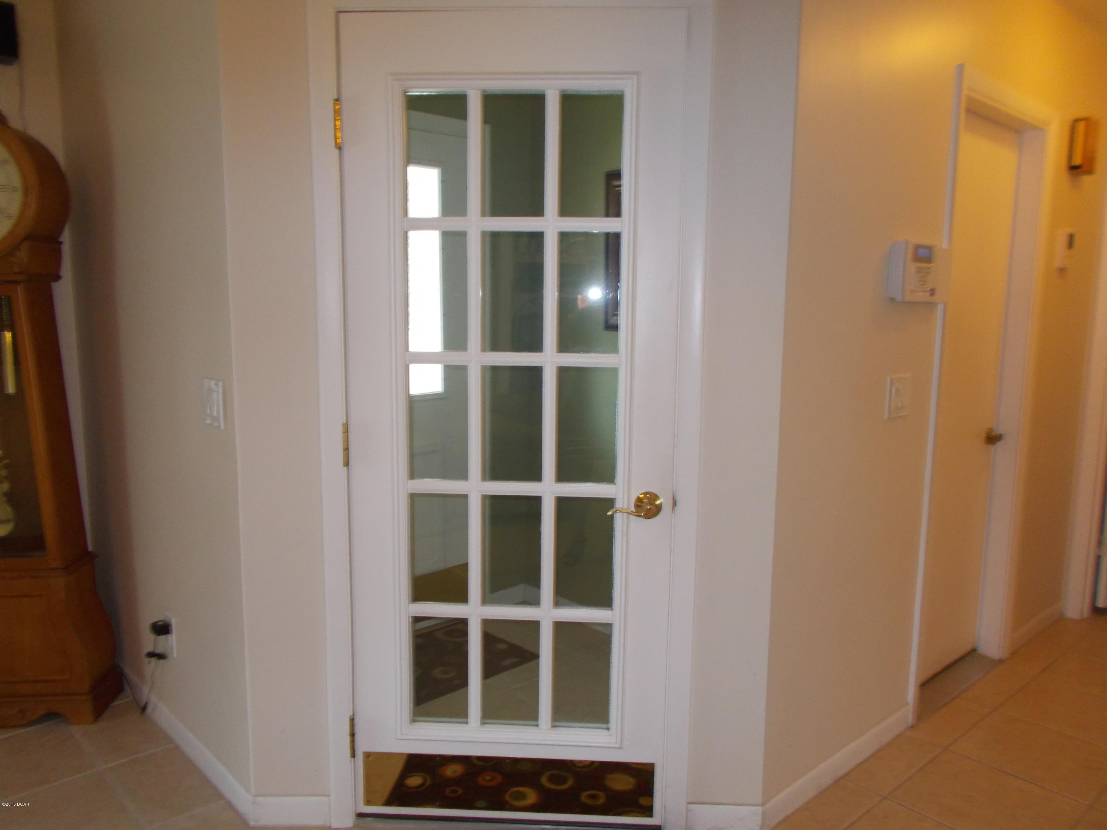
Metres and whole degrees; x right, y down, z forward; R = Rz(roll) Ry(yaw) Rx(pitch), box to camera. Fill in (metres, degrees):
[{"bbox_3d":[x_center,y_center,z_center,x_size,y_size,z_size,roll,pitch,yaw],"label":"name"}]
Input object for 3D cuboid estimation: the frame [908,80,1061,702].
[{"bbox_3d":[1.481,-0.047,2.957,0.881,2.105,0.138,-6,10,-42],"label":"frame"}]

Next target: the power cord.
[{"bbox_3d":[-1.341,0.809,2.691,0.065,0.420,0.440,-7,11,-44],"label":"power cord"}]

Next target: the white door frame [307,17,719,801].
[{"bbox_3d":[-0.111,0.039,2.107,0.943,2.126,0.115,1,8,2],"label":"white door frame"}]

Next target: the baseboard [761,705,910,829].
[{"bbox_3d":[0.857,1.031,2.466,0.841,0.084,0.013,-6,10,-42],"label":"baseboard"}]

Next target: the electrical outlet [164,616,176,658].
[{"bbox_3d":[-1.165,0.666,2.528,0.012,0.120,0.076,-7,11,-44],"label":"electrical outlet"}]

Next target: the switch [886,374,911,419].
[{"bbox_3d":[1.017,-0.057,2.453,0.123,0.124,0.014,-6,10,-42],"label":"switch"}]

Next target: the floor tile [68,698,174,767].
[{"bbox_3d":[-1.408,1.027,2.688,0.208,0.012,0.402,-7,11,-44],"label":"floor tile"}]

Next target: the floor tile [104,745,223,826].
[{"bbox_3d":[-1.135,1.068,2.401,0.203,0.012,0.393,-7,11,-44],"label":"floor tile"}]

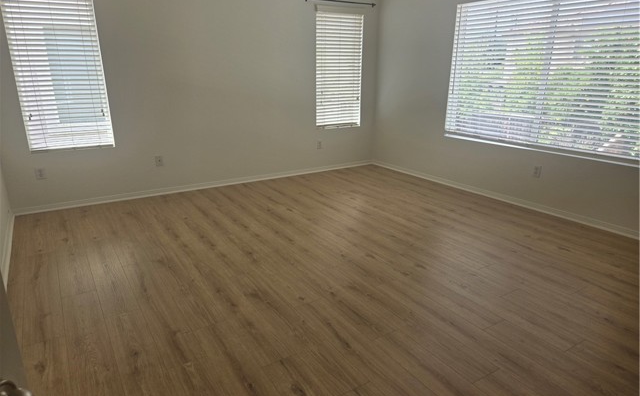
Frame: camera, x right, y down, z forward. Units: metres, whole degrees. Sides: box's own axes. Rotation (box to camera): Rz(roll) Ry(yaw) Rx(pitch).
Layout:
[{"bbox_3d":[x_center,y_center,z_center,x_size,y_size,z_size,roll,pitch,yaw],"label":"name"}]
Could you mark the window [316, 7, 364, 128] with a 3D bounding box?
[{"bbox_3d":[0.266,-1.731,5.819,0.763,1.498,0.070,-10,20,-32],"label":"window"}]

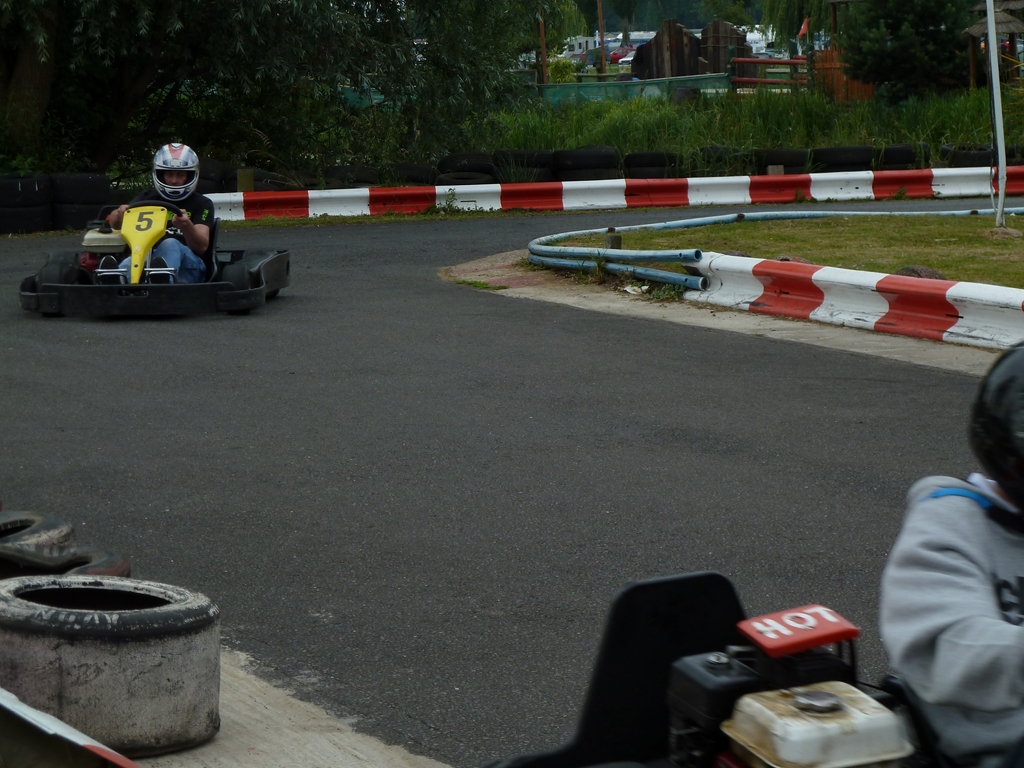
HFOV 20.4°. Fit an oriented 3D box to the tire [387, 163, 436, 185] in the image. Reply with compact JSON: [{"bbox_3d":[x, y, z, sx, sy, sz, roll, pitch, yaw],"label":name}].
[{"bbox_3d":[-1.002,-2.096,28.300,0.560,0.190,0.560,-1,6,0],"label":"tire"}]

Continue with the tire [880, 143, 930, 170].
[{"bbox_3d":[4.022,-2.341,29.100,0.570,0.190,0.570,-1,6,0],"label":"tire"}]

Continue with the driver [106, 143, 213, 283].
[{"bbox_3d":[-1.990,-0.913,15.999,0.590,0.870,1.150,-1,6,2],"label":"driver"}]

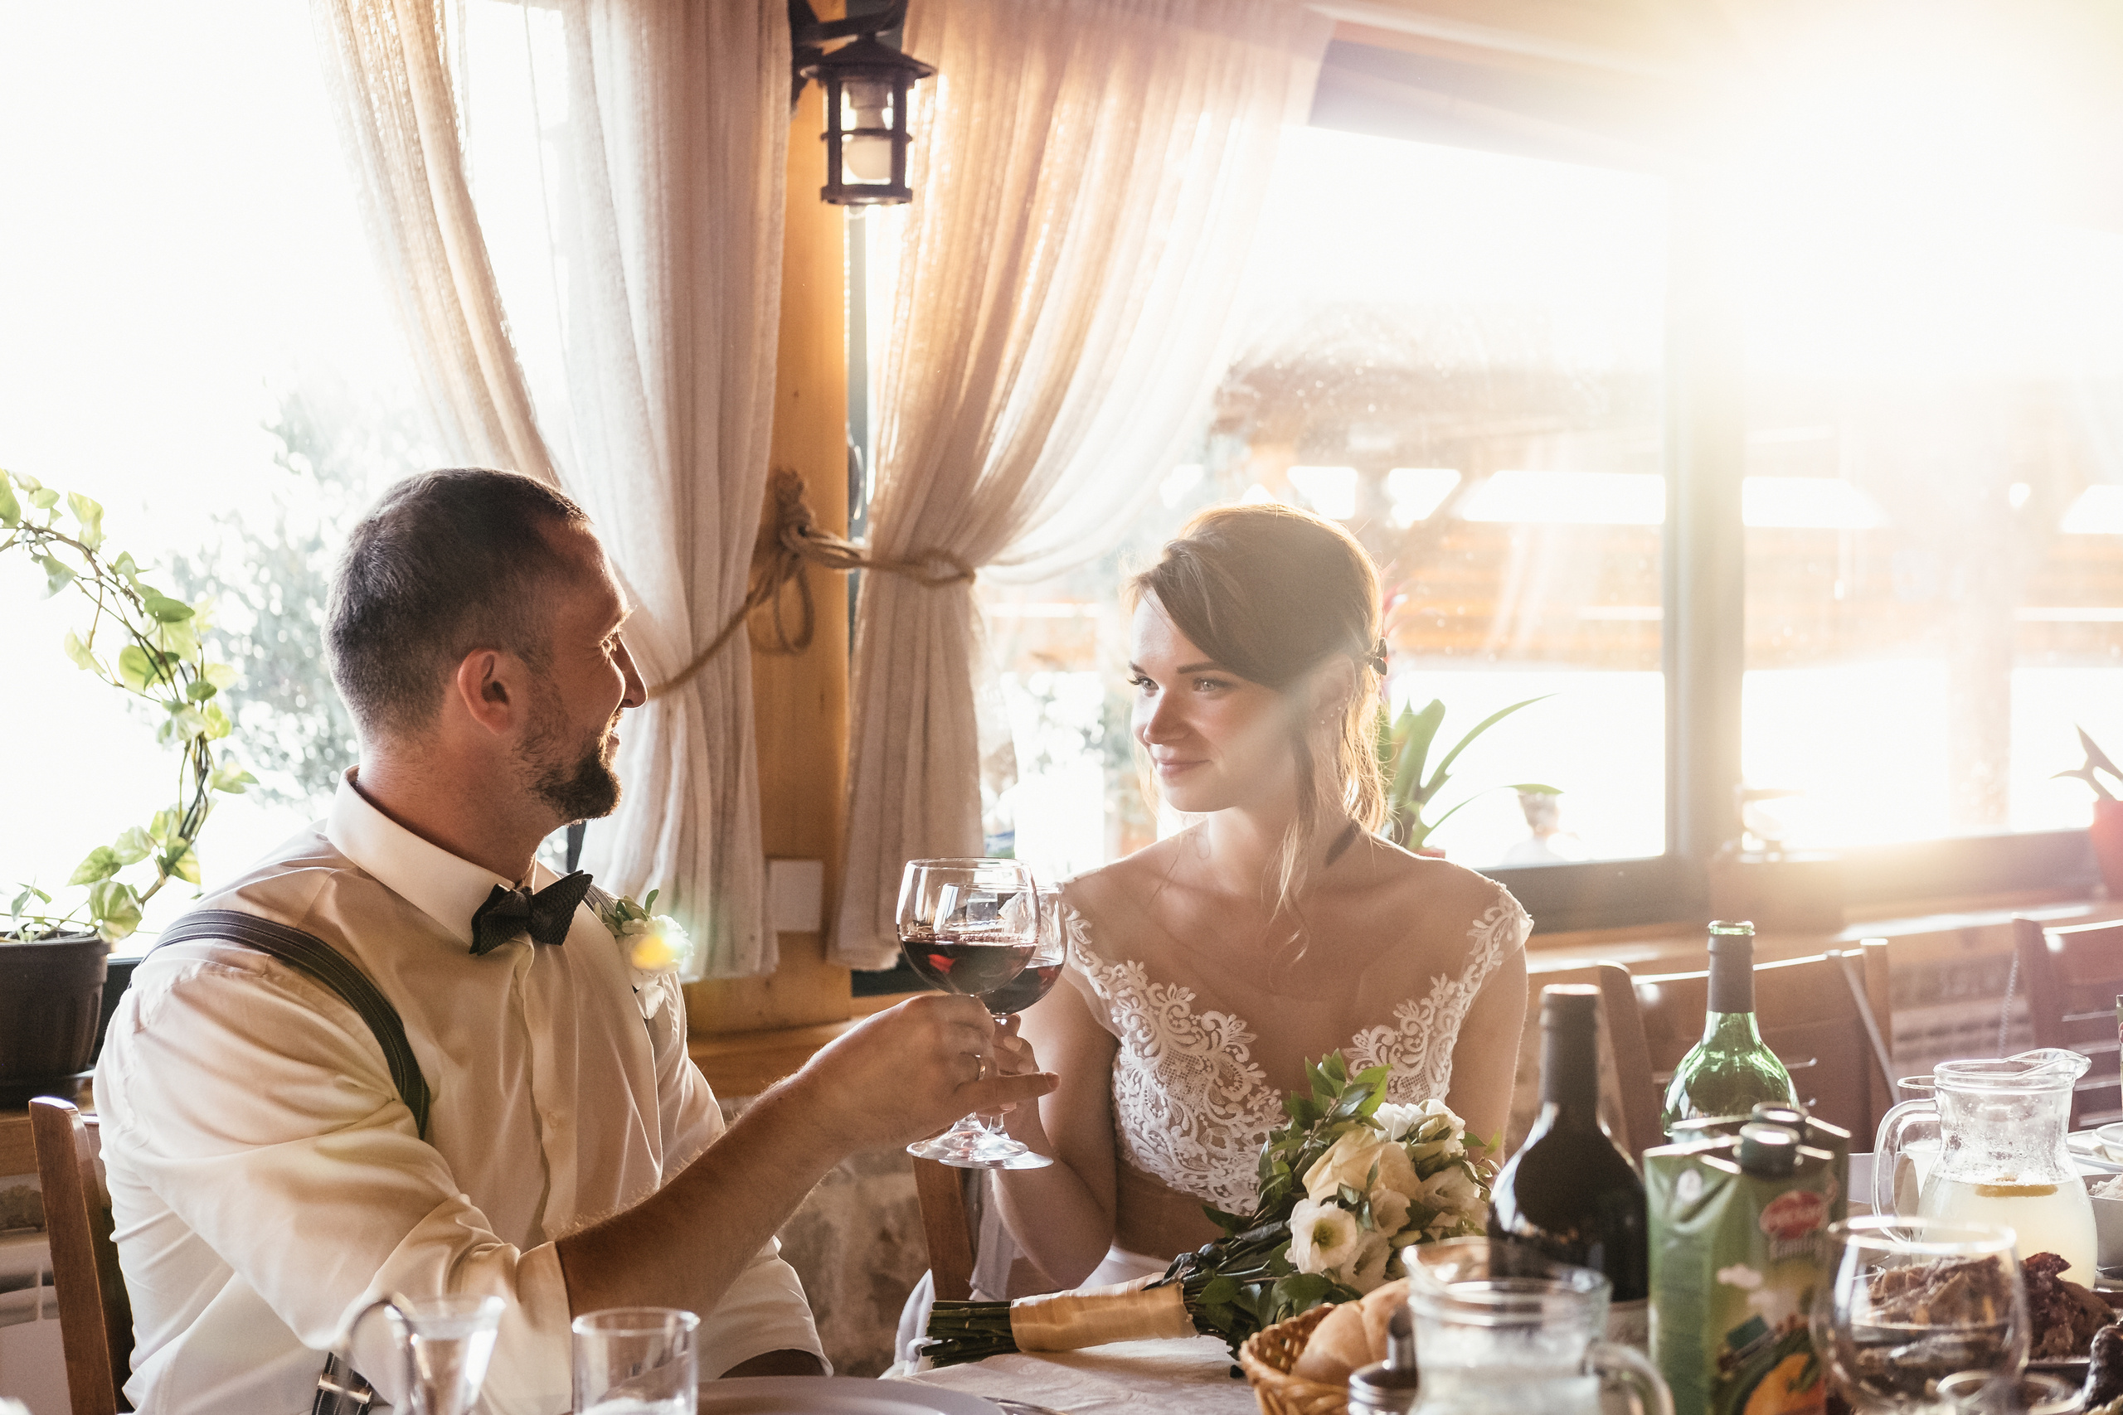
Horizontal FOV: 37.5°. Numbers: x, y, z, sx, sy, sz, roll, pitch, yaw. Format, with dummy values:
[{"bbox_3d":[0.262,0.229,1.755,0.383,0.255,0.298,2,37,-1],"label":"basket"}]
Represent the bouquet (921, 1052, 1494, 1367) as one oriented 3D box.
[{"bbox_3d":[0.095,0.333,2.030,0.370,0.195,0.190,-8,-3,-6],"label":"bouquet"}]

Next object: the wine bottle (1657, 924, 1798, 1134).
[{"bbox_3d":[0.413,0.285,1.929,0.086,0.305,0.086,0,1,0],"label":"wine bottle"}]

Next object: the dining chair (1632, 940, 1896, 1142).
[{"bbox_3d":[0.820,0.696,2.818,0.430,0.920,0.500,-1,2,-40],"label":"dining chair"}]

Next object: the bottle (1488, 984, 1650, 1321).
[{"bbox_3d":[0.249,0.287,1.534,0.078,0.303,0.078,0,1,0],"label":"bottle"}]

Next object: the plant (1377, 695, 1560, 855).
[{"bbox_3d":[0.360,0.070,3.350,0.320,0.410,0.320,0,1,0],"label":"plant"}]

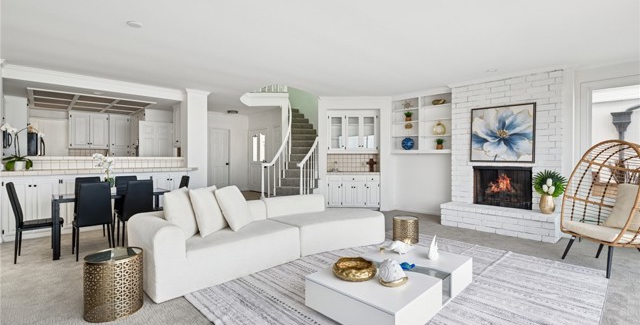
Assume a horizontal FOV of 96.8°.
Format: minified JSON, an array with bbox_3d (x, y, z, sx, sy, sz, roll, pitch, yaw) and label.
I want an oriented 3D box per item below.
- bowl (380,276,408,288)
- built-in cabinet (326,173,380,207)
[{"bbox_3d":[0.574,0.925,2.240,0.220,0.060,0.210,0,1,0],"label":"bowl"},{"bbox_3d":[0.814,0.689,7.158,1.290,0.880,0.550,0,1,1],"label":"built-in cabinet"}]

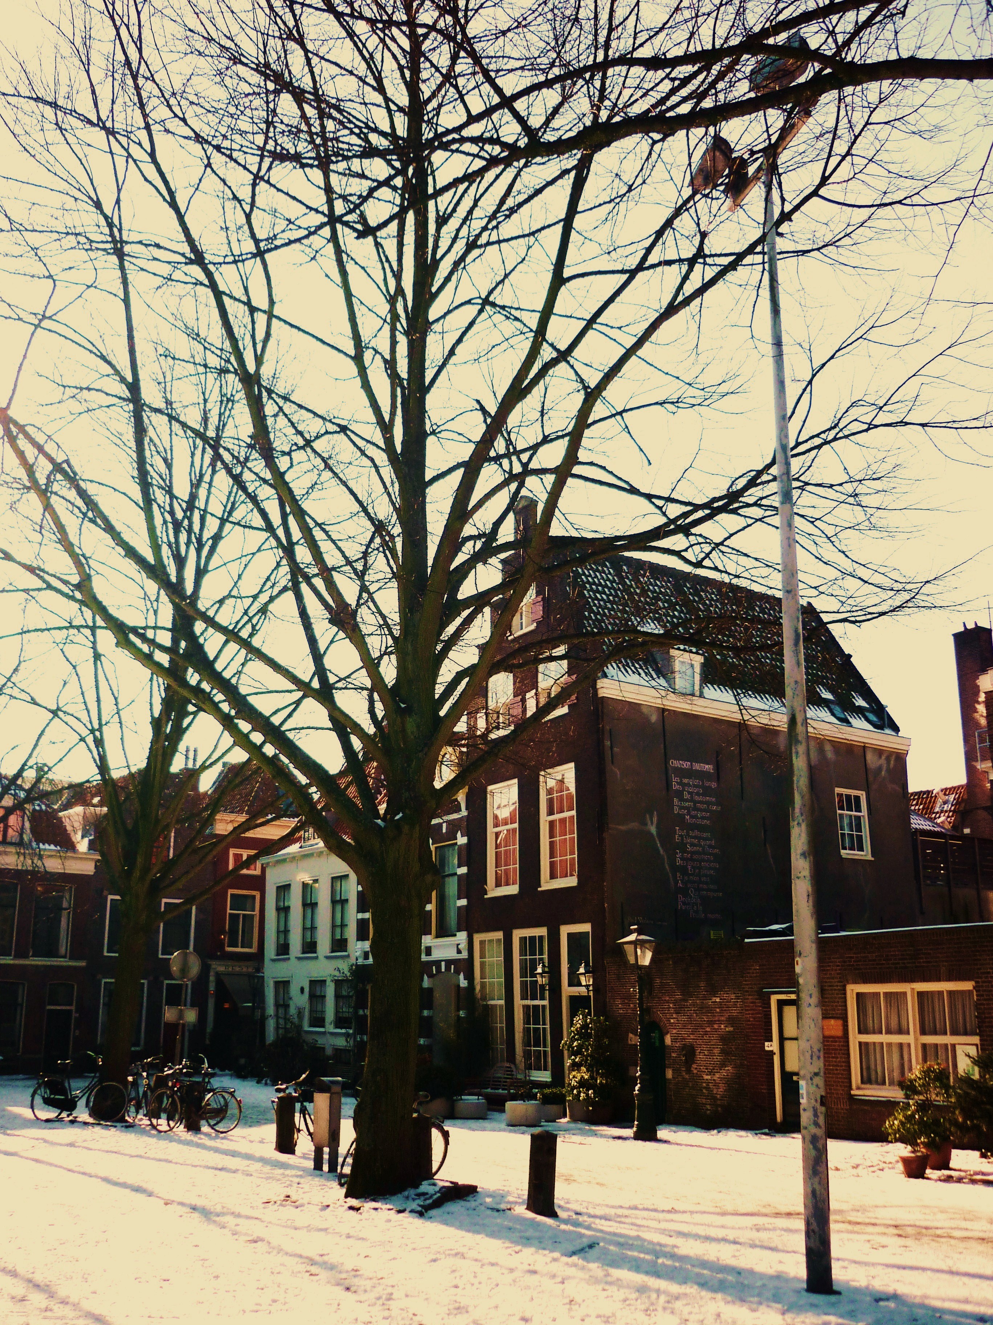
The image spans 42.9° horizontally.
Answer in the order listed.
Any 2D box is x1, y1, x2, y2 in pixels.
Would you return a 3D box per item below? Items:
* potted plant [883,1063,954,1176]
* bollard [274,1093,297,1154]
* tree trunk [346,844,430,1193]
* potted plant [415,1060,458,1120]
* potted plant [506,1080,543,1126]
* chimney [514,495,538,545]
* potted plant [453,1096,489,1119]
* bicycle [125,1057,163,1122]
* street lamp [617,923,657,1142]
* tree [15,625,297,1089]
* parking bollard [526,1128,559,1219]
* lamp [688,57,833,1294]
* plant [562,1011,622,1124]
[{"bbox_3d":[5.275,5.720,15.854,0.840,1.280,0.760,-5,-17,17],"label":"potted plant"},{"bbox_3d":[-2.911,6.390,17.527,0.257,0.772,0.255,3,-16,-9],"label":"bollard"},{"bbox_3d":[-1.217,3.944,14.326,0.900,3.800,0.860,2,-16,-4],"label":"tree trunk"},{"bbox_3d":[-1.150,8.176,24.193,1.000,1.030,0.950,1,-16,-2],"label":"potted plant"},{"bbox_3d":[0.470,7.717,22.132,0.632,0.722,0.623,0,-16,1],"label":"potted plant"},{"bbox_3d":[0.687,-3.304,29.427,0.420,1.220,0.440,11,-19,-33],"label":"chimney"},{"bbox_3d":[-0.483,8.321,23.637,0.677,0.369,0.667,0,-16,-1],"label":"potted plant"},{"bbox_3d":[-6.574,7.888,23.460,0.580,1.130,1.780,0,-16,0],"label":"bicycle"},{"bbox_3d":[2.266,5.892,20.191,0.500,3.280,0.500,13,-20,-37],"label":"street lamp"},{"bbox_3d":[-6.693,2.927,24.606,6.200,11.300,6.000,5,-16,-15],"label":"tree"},{"bbox_3d":[0.445,4.928,12.248,0.270,0.790,0.270,0,-16,2],"label":"parking bollard"},{"bbox_3d":[2.252,-0.318,9.942,0.700,9.600,1.700,5,-16,-16],"label":"lamp"},{"bbox_3d":[1.725,7.348,22.997,1.062,1.904,0.937,-1,-16,4],"label":"plant"}]

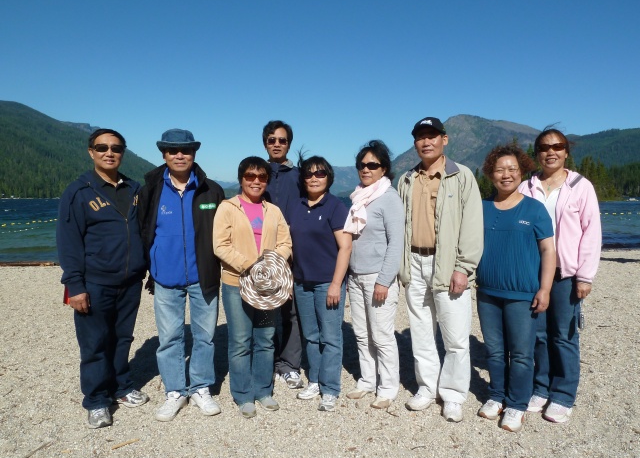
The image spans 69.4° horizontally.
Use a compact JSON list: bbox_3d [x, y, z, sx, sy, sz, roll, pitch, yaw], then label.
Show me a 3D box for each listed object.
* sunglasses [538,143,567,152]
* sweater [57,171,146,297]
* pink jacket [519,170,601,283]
[{"bbox_3d":[1.369,-0.471,2.710,0.146,0.047,0.140,0,3,32],"label":"sunglasses"},{"bbox_3d":[-1.297,0.033,2.769,0.500,0.710,0.300,-3,5,-36],"label":"sweater"},{"bbox_3d":[1.404,-0.015,2.756,0.480,0.640,0.290,3,5,33],"label":"pink jacket"}]

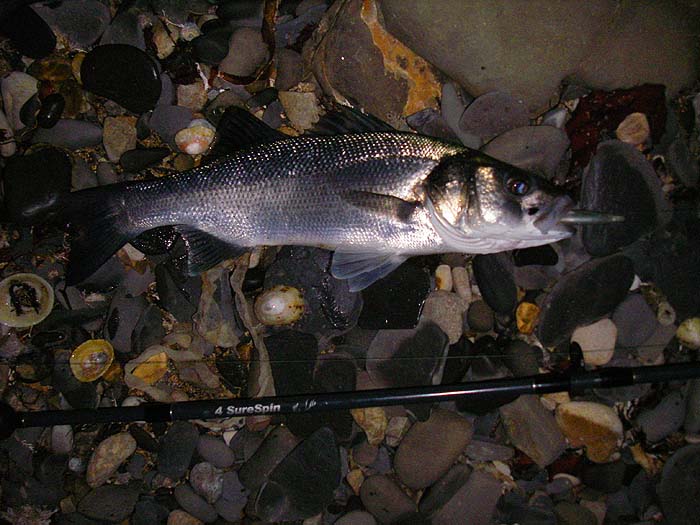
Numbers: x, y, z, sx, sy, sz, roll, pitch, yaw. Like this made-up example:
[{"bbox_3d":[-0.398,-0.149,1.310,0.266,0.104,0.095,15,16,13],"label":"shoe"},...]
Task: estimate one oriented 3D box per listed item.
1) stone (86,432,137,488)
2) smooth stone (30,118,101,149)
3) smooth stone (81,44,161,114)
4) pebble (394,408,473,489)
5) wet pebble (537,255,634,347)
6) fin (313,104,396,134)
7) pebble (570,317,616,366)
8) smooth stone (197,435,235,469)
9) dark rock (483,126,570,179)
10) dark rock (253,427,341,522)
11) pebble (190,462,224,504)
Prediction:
[{"bbox_3d":[-0.213,0.173,0.679,0.029,0.017,0.056,42,83,7],"label":"stone"},{"bbox_3d":[-0.268,-0.122,0.732,0.070,0.018,0.031,2,80,0],"label":"smooth stone"},{"bbox_3d":[-0.217,-0.181,0.742,0.089,0.025,0.061,25,81,4],"label":"smooth stone"},{"bbox_3d":[0.071,0.160,0.682,0.046,0.019,0.081,44,83,7],"label":"pebble"},{"bbox_3d":[0.214,0.029,0.705,0.121,0.019,0.048,-38,82,-6],"label":"wet pebble"},{"bbox_3d":[0.004,-0.124,0.685,0.073,0.010,0.029,10,81,2],"label":"fin"},{"bbox_3d":[0.221,0.074,0.689,0.041,0.021,0.038,-18,81,-3],"label":"pebble"},{"bbox_3d":[-0.115,0.162,0.658,0.037,0.018,0.025,31,77,8],"label":"smooth stone"},{"bbox_3d":[0.168,-0.103,0.730,0.084,0.027,0.056,-6,74,-2],"label":"dark rock"},{"bbox_3d":[-0.037,0.193,0.665,0.054,0.022,0.096,40,83,6],"label":"dark rock"},{"bbox_3d":[-0.124,0.190,0.664,0.022,0.013,0.036,-36,83,-5],"label":"pebble"}]

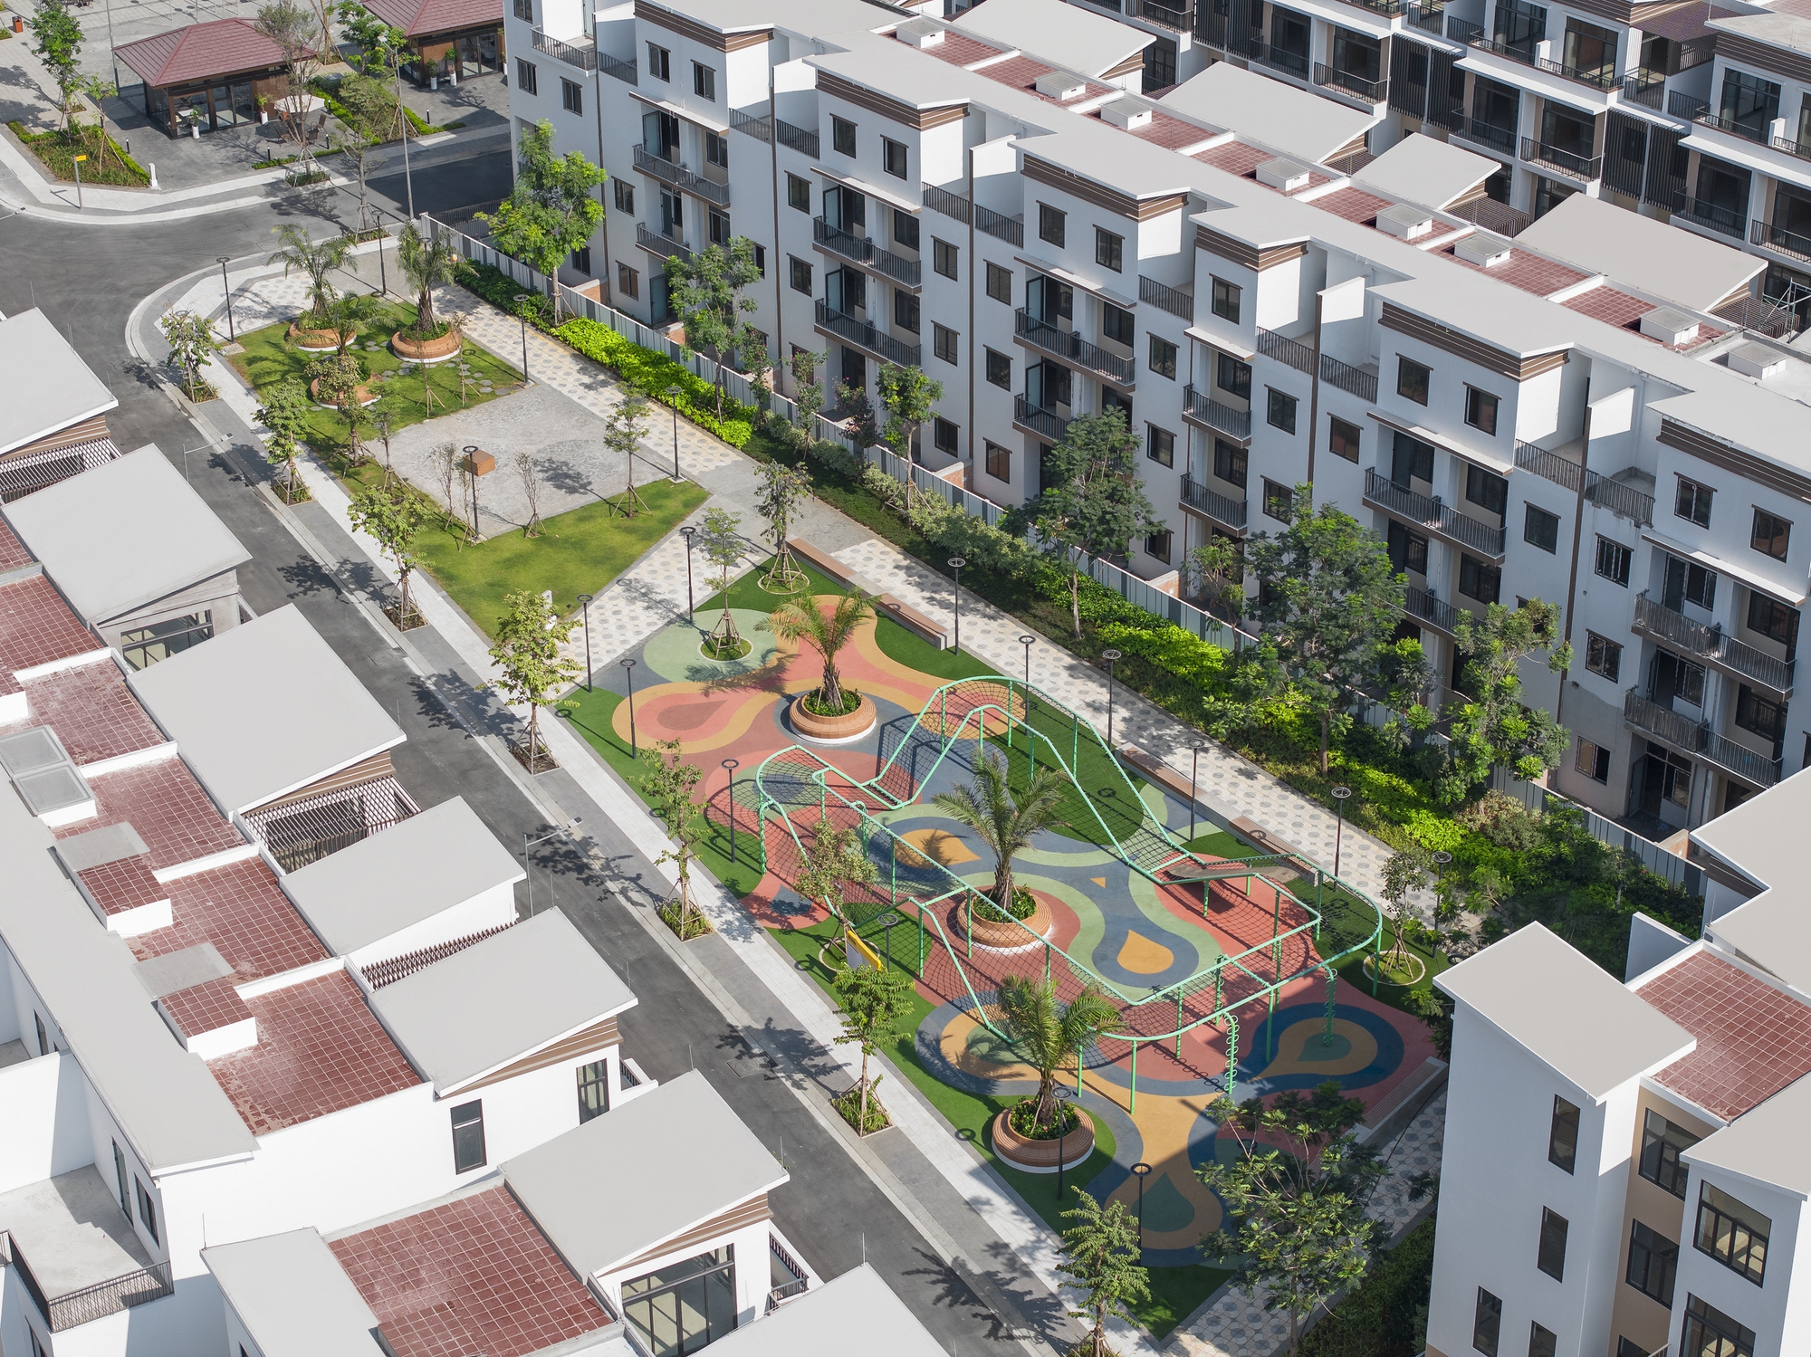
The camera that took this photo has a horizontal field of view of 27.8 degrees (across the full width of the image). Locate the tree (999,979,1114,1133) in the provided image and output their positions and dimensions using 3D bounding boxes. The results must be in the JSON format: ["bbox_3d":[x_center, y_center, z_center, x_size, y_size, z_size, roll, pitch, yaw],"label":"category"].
[{"bbox_3d":[4.034,10.582,100.899,3.528,4.378,3.528,-1,30,0],"label":"tree"}]

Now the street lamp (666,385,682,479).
[{"bbox_3d":[-9.135,-9.661,145.368,0.620,3.860,0.620,0,30,0],"label":"street lamp"}]

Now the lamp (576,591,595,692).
[{"bbox_3d":[-10.667,-1.099,123.166,0.535,3.629,0.535,-16,34,-24],"label":"lamp"}]

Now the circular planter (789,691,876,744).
[{"bbox_3d":[-2.428,1.127,122.021,2.860,0.706,2.860,-1,30,0],"label":"circular planter"}]

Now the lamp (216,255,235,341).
[{"bbox_3d":[-29.056,-16.205,157.188,0.620,3.860,0.620,-23,37,-34],"label":"lamp"}]

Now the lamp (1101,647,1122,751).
[{"bbox_3d":[7.128,0.809,126.767,0.620,3.860,0.620,0,30,0],"label":"lamp"}]

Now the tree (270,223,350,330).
[{"bbox_3d":[-25.211,-17.107,157.084,3.800,4.271,3.800,0,30,0],"label":"tree"}]

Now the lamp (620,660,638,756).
[{"bbox_3d":[-8.921,1.051,119.448,0.535,3.629,0.535,-1,30,0],"label":"lamp"}]

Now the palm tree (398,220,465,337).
[{"bbox_3d":[-19.131,-15.875,146.445,3.150,4.631,3.150,-1,30,0],"label":"palm tree"}]

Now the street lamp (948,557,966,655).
[{"bbox_3d":[1.881,-2.511,132.667,0.620,3.860,0.620,0,30,0],"label":"street lamp"}]

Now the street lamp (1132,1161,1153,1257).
[{"bbox_3d":[6.193,14.344,96.340,0.535,3.629,0.535,-1,30,0],"label":"street lamp"}]

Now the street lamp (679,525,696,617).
[{"bbox_3d":[-7.957,-3.778,135.073,0.620,3.860,0.620,0,30,0],"label":"street lamp"}]

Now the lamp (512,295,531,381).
[{"bbox_3d":[-15.977,-14.187,153.406,0.620,3.860,0.620,-23,37,-34],"label":"lamp"}]

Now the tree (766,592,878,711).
[{"bbox_3d":[-2.652,-0.919,120.822,3.654,4.253,3.654,-1,30,0],"label":"tree"}]

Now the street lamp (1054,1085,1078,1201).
[{"bbox_3d":[4.208,12.693,99.213,0.535,3.629,0.535,-16,34,-24],"label":"street lamp"}]

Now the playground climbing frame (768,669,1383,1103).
[{"bbox_3d":[4.760,6.652,117.653,12.552,2.825,21.232,-21,36,-32],"label":"playground climbing frame"}]

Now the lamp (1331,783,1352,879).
[{"bbox_3d":[13.284,5.023,112.032,0.535,3.629,0.535,-1,30,0],"label":"lamp"}]

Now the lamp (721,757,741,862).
[{"bbox_3d":[-5.718,4.416,120.722,0.620,3.860,0.620,0,30,0],"label":"lamp"}]

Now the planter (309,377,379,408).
[{"bbox_3d":[-22.019,-11.595,144.286,2.860,0.706,2.860,-1,30,0],"label":"planter"}]

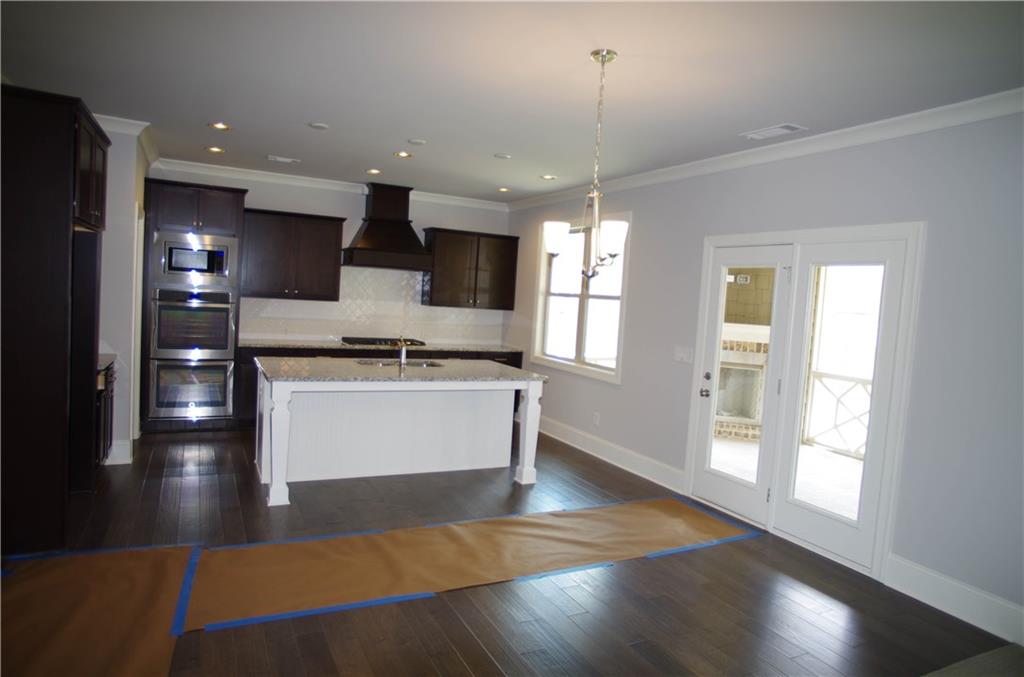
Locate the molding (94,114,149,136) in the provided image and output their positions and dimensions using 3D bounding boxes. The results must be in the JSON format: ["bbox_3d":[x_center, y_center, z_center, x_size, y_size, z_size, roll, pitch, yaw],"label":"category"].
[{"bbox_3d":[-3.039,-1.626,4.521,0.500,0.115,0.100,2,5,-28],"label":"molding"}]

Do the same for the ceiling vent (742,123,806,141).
[{"bbox_3d":[1.705,-1.344,3.908,0.190,0.020,0.380,2,5,-28],"label":"ceiling vent"}]

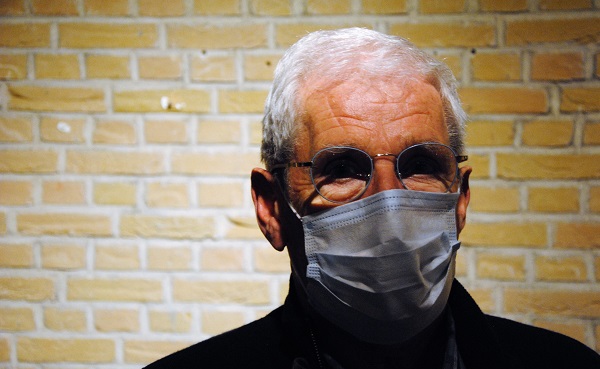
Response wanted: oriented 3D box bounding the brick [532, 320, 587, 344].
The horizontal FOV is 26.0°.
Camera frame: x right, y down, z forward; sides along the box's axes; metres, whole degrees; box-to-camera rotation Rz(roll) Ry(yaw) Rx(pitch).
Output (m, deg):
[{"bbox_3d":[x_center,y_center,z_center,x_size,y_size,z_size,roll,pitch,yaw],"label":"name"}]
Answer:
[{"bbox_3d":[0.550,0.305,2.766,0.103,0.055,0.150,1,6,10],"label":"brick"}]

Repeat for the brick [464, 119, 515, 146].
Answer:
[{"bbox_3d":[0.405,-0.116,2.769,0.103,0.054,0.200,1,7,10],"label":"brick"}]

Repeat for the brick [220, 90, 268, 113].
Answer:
[{"bbox_3d":[-0.057,-0.181,2.793,0.217,0.054,0.105,1,7,10],"label":"brick"}]

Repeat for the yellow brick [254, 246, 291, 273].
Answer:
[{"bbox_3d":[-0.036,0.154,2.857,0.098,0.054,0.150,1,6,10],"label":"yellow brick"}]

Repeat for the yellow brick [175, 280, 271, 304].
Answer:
[{"bbox_3d":[-0.161,0.227,2.863,0.214,0.054,0.103,1,6,10],"label":"yellow brick"}]

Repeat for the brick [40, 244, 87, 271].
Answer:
[{"bbox_3d":[-0.473,0.143,2.715,0.097,0.052,0.120,1,6,10],"label":"brick"}]

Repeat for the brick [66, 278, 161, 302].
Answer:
[{"bbox_3d":[-0.397,0.226,2.908,0.215,0.054,0.103,1,8,9],"label":"brick"}]

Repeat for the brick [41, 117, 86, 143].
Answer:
[{"bbox_3d":[-0.497,-0.131,2.935,0.102,0.054,0.215,1,8,9],"label":"brick"}]

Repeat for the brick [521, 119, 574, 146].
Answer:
[{"bbox_3d":[0.479,-0.103,2.525,0.095,0.050,0.120,1,6,10],"label":"brick"}]

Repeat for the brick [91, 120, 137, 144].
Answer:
[{"bbox_3d":[-0.382,-0.126,2.917,0.100,0.053,0.215,1,8,9],"label":"brick"}]

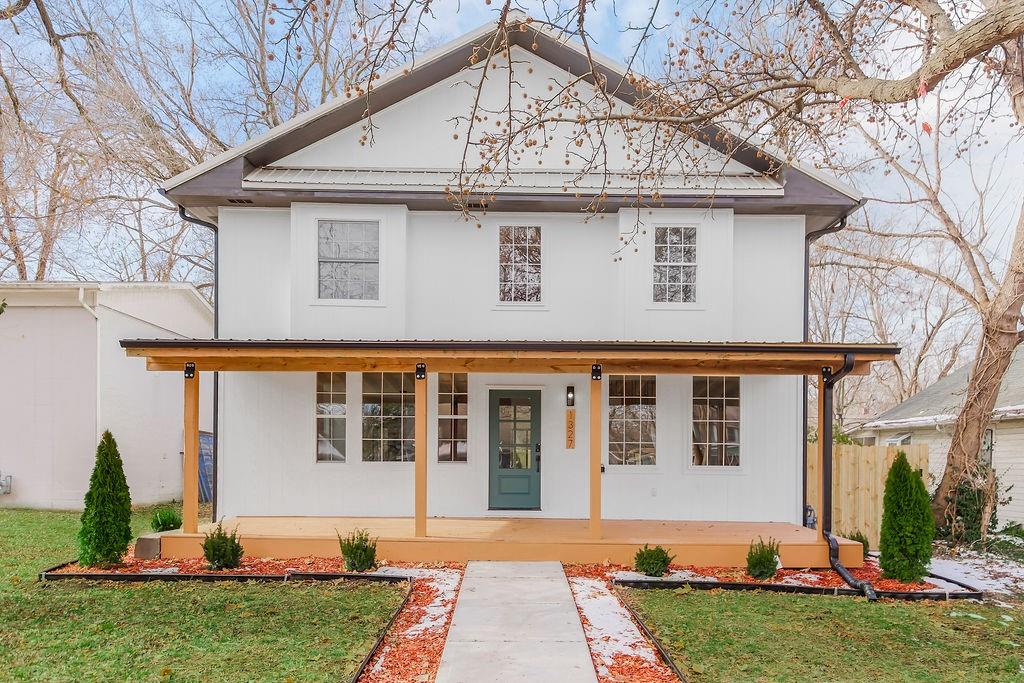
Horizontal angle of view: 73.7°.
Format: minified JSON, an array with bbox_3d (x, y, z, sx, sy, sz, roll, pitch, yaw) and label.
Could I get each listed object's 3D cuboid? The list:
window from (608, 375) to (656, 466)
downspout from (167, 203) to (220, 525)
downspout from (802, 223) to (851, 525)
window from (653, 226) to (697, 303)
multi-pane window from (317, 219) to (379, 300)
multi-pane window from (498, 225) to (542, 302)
[{"bbox_3d":[2.012,1.319,11.400,0.802,1.536,0.100,0,-1,0],"label":"window"},{"bbox_3d":[-5.277,0.367,11.400,0.718,5.427,0.110,0,-1,0],"label":"downspout"},{"bbox_3d":[5.235,0.501,11.400,0.751,5.243,0.110,0,-1,0],"label":"downspout"},{"bbox_3d":[2.663,-1.256,11.170,0.728,1.252,0.100,0,-1,0],"label":"window"},{"bbox_3d":[-2.659,-1.325,11.170,1.014,1.309,0.100,0,-1,0],"label":"multi-pane window"},{"bbox_3d":[0.142,-1.298,11.400,0.735,1.311,0.100,0,-1,0],"label":"multi-pane window"}]

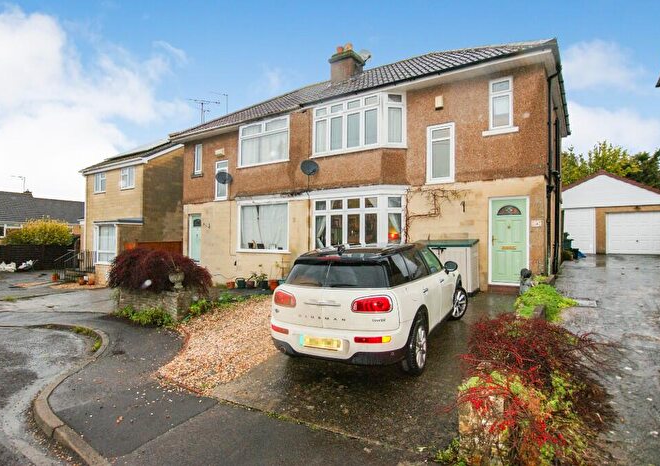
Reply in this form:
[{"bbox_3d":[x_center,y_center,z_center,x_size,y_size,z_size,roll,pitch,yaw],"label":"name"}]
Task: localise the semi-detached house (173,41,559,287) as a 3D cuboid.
[{"bbox_3d":[1.124,-2.571,14.094,13.600,8.300,7.700,0,-1,33],"label":"semi-detached house"}]

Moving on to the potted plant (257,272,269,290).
[{"bbox_3d":[-2.430,1.750,12.600,0.420,0.620,0.420,0,0,0],"label":"potted plant"}]

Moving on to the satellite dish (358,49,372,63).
[{"bbox_3d":[1.387,-6.856,13.550,0.550,0.520,0.400,1,-1,-22],"label":"satellite dish"}]

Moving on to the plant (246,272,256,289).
[{"bbox_3d":[-2.880,1.745,12.850,0.370,0.580,0.370,0,0,32],"label":"plant"}]

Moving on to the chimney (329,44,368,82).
[{"bbox_3d":[0.717,-6.485,13.560,1.050,1.750,1.050,0,-1,33],"label":"chimney"}]

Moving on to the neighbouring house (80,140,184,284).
[{"bbox_3d":[-9.000,-1.950,20.700,5.600,8.500,8.800,0,0,30],"label":"neighbouring house"}]

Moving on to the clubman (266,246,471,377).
[{"bbox_3d":[0.935,0.930,5.640,1.830,1.450,4.250,-2,0,30],"label":"clubman"}]

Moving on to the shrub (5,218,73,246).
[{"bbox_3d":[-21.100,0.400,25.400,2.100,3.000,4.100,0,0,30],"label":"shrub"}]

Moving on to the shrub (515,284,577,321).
[{"bbox_3d":[4.250,1.260,6.850,1.100,0.500,1.550,0,0,32],"label":"shrub"}]

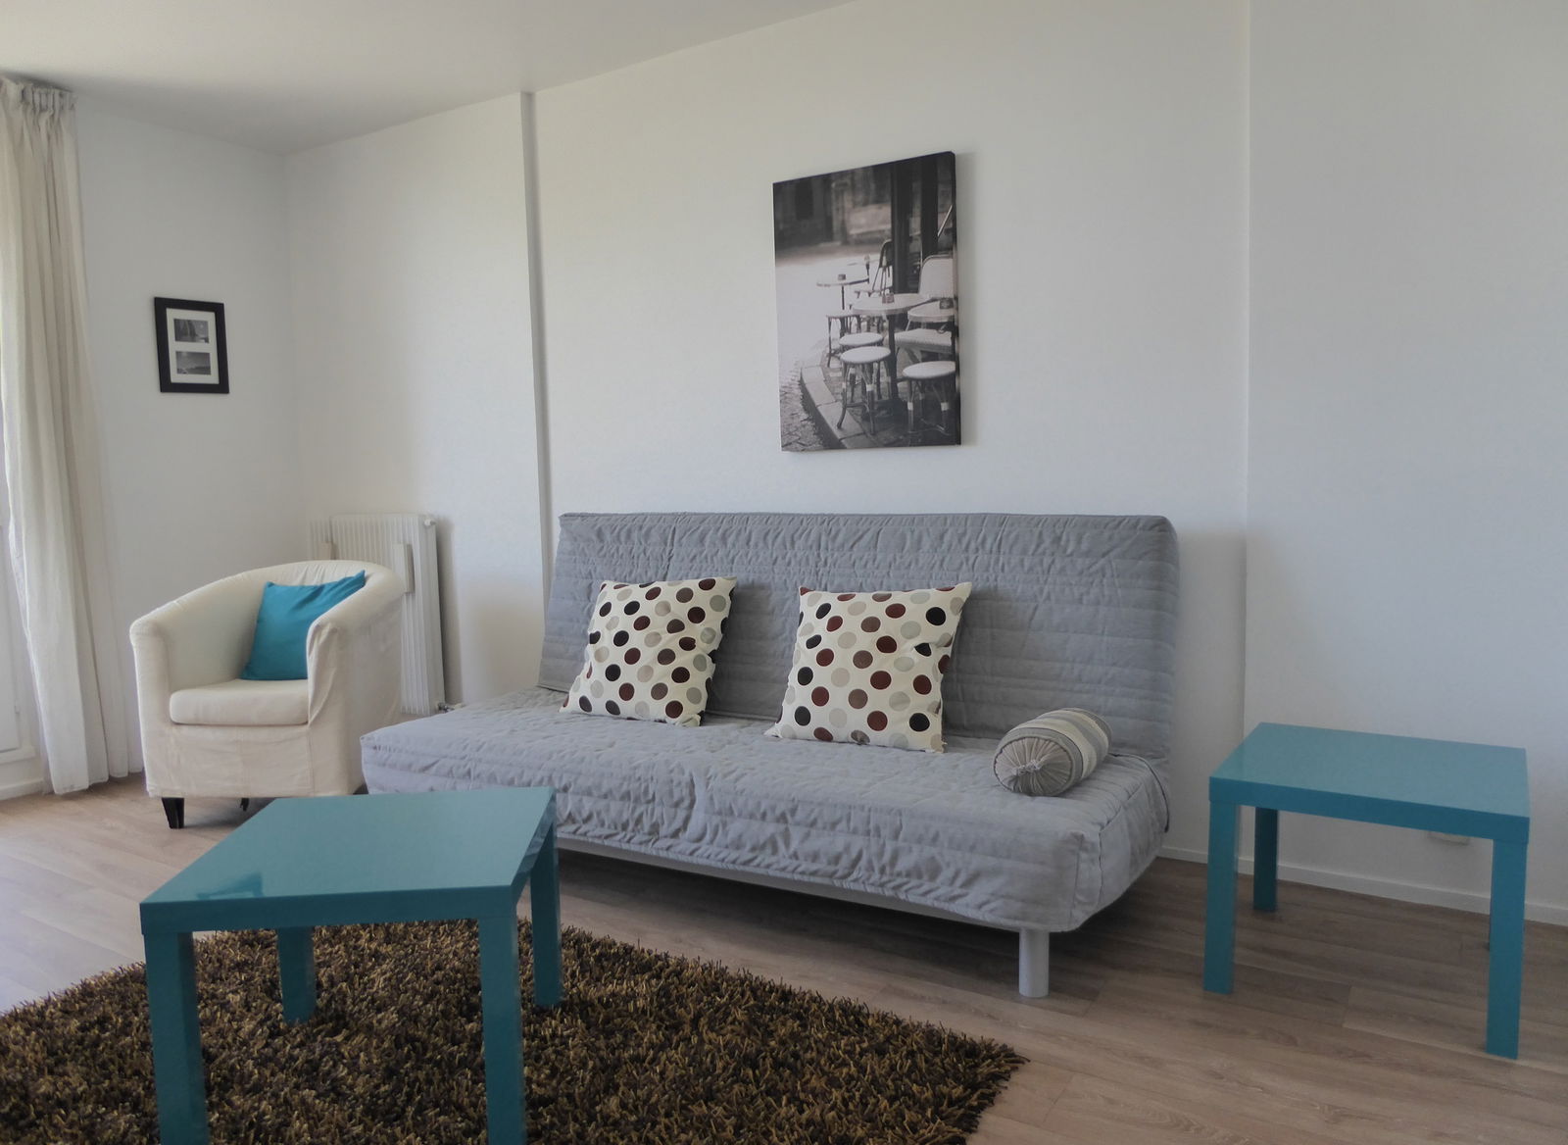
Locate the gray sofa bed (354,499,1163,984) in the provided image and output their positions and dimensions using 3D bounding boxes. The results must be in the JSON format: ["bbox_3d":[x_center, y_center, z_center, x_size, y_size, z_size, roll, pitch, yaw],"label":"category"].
[{"bbox_3d":[-0.094,0.341,3.087,2.100,0.935,0.960,2,6,32],"label":"gray sofa bed"}]

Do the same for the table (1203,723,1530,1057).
[{"bbox_3d":[1.256,0.629,2.425,0.550,0.450,0.550,2,6,33],"label":"table"}]

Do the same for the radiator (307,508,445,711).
[{"bbox_3d":[-1.703,0.171,4.681,0.720,0.790,0.110,2,6,32],"label":"radiator"}]

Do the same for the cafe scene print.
[{"bbox_3d":[0.239,-0.793,3.437,0.610,0.835,0.030,2,6,32],"label":"cafe scene print"}]

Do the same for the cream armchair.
[{"bbox_3d":[-1.694,0.388,3.906,0.770,0.780,0.720,-1,5,7],"label":"cream armchair"}]

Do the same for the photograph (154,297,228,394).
[{"bbox_3d":[-2.356,-0.897,4.508,0.020,0.365,0.280,2,6,32],"label":"photograph"}]

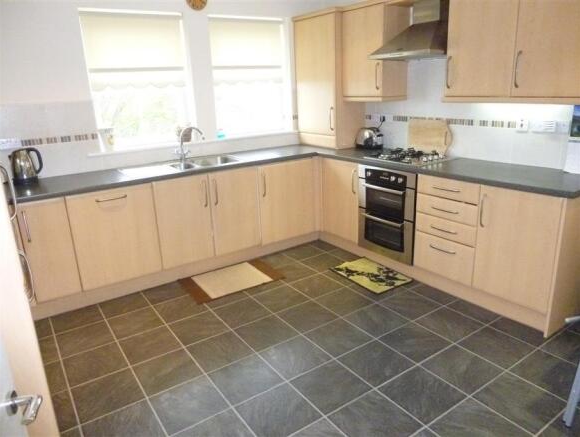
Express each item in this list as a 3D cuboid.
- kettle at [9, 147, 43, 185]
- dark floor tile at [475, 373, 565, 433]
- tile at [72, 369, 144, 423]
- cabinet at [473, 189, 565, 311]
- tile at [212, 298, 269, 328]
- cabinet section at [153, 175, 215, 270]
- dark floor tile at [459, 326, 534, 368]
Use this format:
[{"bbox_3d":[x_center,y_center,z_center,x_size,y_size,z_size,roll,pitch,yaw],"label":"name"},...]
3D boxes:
[{"bbox_3d":[-1.935,-0.374,3.071,0.200,0.230,0.150,-13,20,-32],"label":"kettle"},{"bbox_3d":[1.120,0.891,2.054,0.322,0.010,0.322,-13,20,-32],"label":"dark floor tile"},{"bbox_3d":[-0.968,0.936,2.236,0.322,0.010,0.322,-13,20,-32],"label":"tile"},{"bbox_3d":[1.618,0.129,2.764,0.570,0.717,0.495,-13,20,-32],"label":"cabinet"},{"bbox_3d":[-0.340,0.677,3.005,0.322,0.010,0.322,-13,20,-32],"label":"tile"},{"bbox_3d":[-0.973,-0.025,3.546,0.458,0.712,0.530,-13,20,-32],"label":"cabinet section"},{"bbox_3d":[1.211,0.759,2.474,0.326,0.010,0.322,-13,20,-32],"label":"dark floor tile"}]

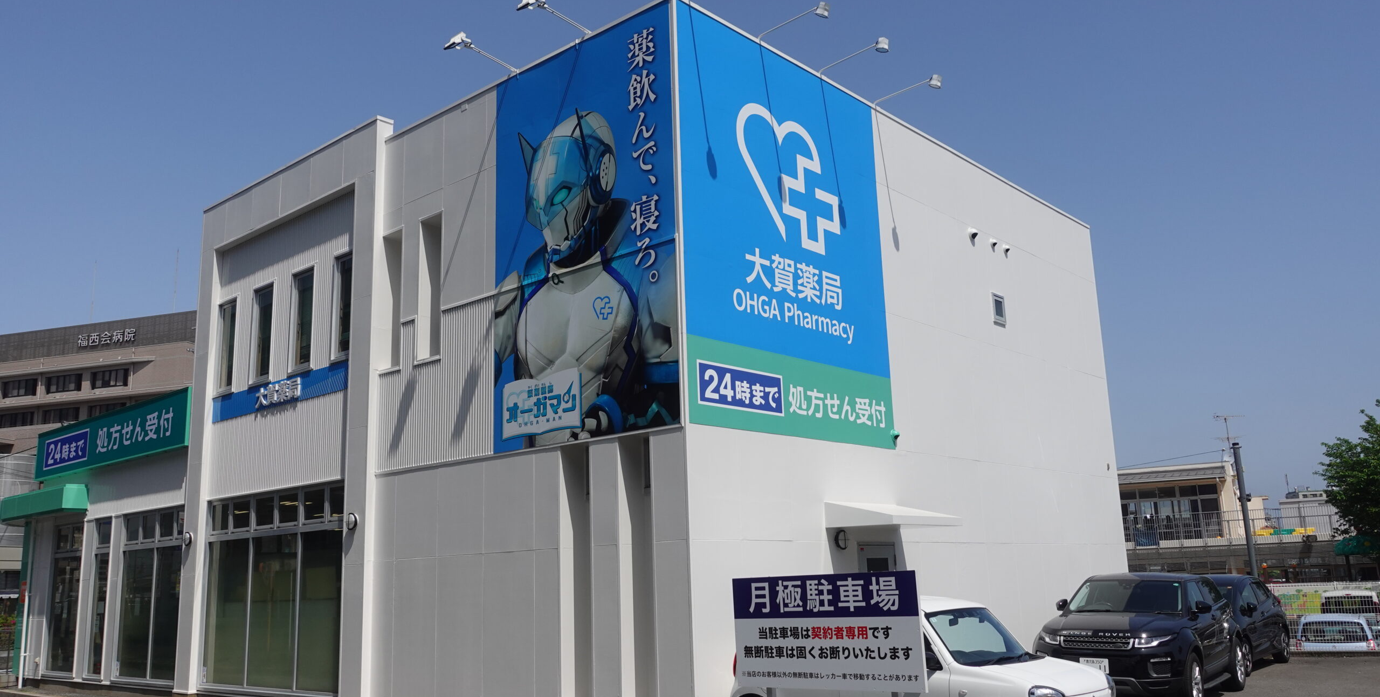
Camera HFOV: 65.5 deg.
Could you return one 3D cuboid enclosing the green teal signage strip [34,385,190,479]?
[{"bbox_3d":[-11.001,1.718,20.195,7.000,0.970,0.130,-13,-16,40],"label":"green teal signage strip"}]

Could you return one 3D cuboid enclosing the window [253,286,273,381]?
[{"bbox_3d":[-6.774,-0.249,17.061,0.670,1.580,0.100,-12,-16,40],"label":"window"}]

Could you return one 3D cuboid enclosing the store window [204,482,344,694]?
[{"bbox_3d":[-6.071,3.488,15.559,4.150,2.840,0.130,-13,-16,40],"label":"store window"}]

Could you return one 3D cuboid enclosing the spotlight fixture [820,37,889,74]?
[{"bbox_3d":[2.066,-3.664,13.539,1.020,0.240,0.160,-12,-16,40],"label":"spotlight fixture"}]

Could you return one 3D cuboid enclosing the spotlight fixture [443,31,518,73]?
[{"bbox_3d":[-2.497,-3.581,13.098,0.260,0.280,1.020,-12,-16,40],"label":"spotlight fixture"}]

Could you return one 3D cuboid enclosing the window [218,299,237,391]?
[{"bbox_3d":[-7.585,-0.019,17.589,0.630,1.540,0.130,-13,-16,40],"label":"window"}]

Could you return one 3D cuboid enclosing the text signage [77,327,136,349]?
[{"bbox_3d":[-63.040,-1.106,116.000,8.106,1.350,0.200,-6,-13,18],"label":"text signage"}]

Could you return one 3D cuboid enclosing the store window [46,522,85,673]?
[{"bbox_3d":[-11.978,4.790,20.641,1.750,2.800,0.130,-13,-16,40],"label":"store window"}]

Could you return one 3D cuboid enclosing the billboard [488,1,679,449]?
[{"bbox_3d":[-1.276,-1.286,12.268,3.000,4.705,0.100,-12,-16,40],"label":"billboard"}]

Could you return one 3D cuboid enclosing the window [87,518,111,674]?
[{"bbox_3d":[-10.744,4.514,19.580,1.050,2.800,0.130,-13,-16,40],"label":"window"}]

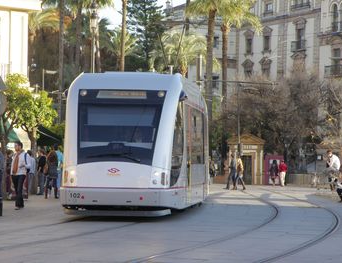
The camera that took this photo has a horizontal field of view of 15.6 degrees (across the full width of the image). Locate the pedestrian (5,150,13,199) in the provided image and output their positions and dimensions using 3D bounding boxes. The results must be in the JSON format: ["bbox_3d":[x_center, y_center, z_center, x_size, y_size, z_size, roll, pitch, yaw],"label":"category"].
[{"bbox_3d":[-5.619,1.487,43.300,0.380,1.653,0.480,-1,-2,41],"label":"pedestrian"}]

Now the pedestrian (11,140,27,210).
[{"bbox_3d":[-3.990,1.160,32.600,0.550,1.781,0.420,-1,-2,34],"label":"pedestrian"}]

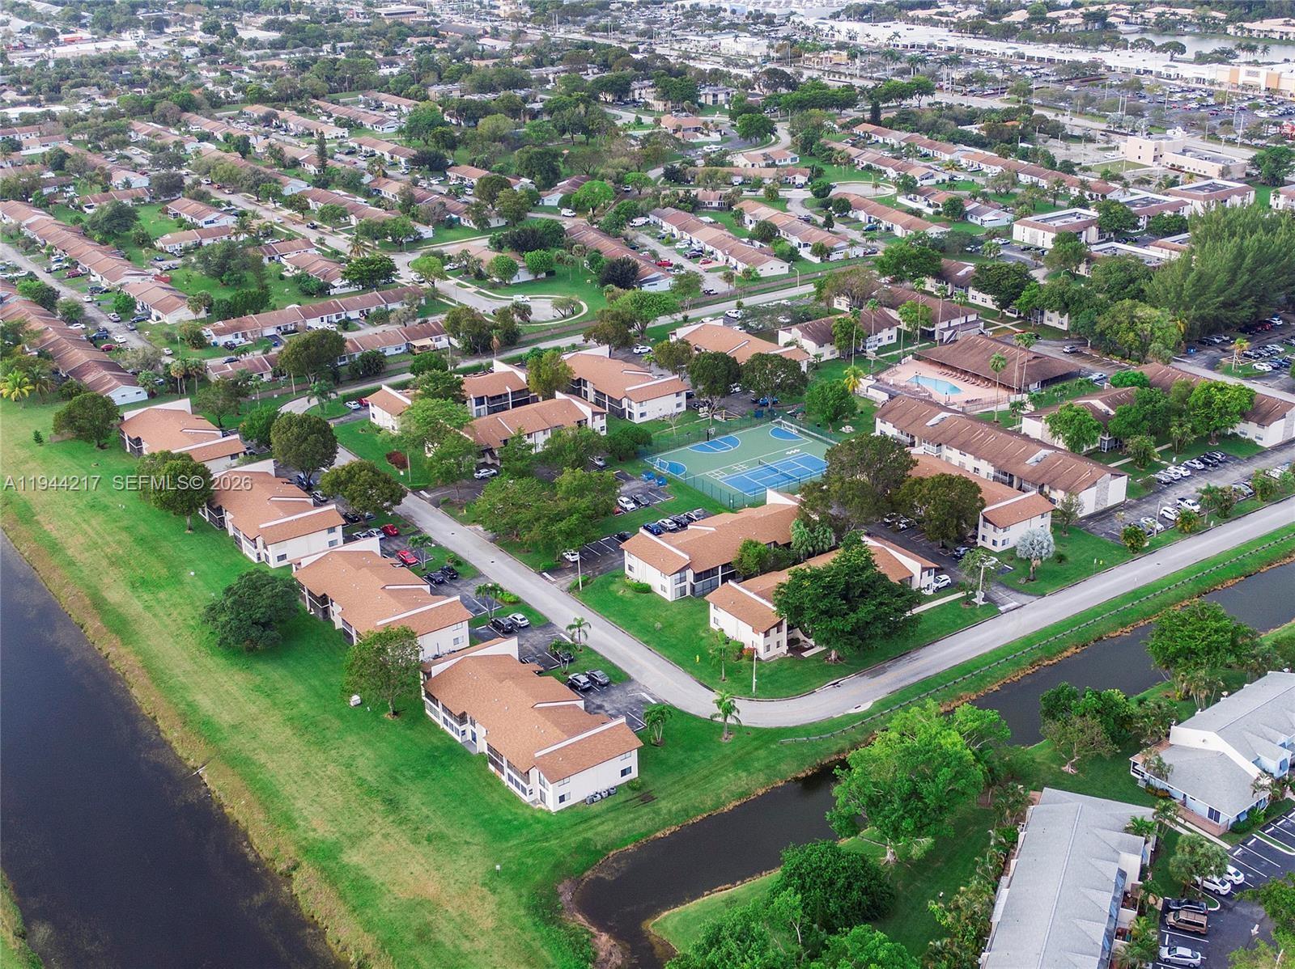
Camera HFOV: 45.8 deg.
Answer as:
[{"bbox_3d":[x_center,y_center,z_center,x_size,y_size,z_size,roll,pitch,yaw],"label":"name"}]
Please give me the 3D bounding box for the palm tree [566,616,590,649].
[{"bbox_3d":[-11.271,24.618,250.941,4.200,6.000,4.100,-2,23,0],"label":"palm tree"}]

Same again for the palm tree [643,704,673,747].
[{"bbox_3d":[1.534,35.205,224.666,4.100,6.300,4.000,-2,23,0],"label":"palm tree"}]

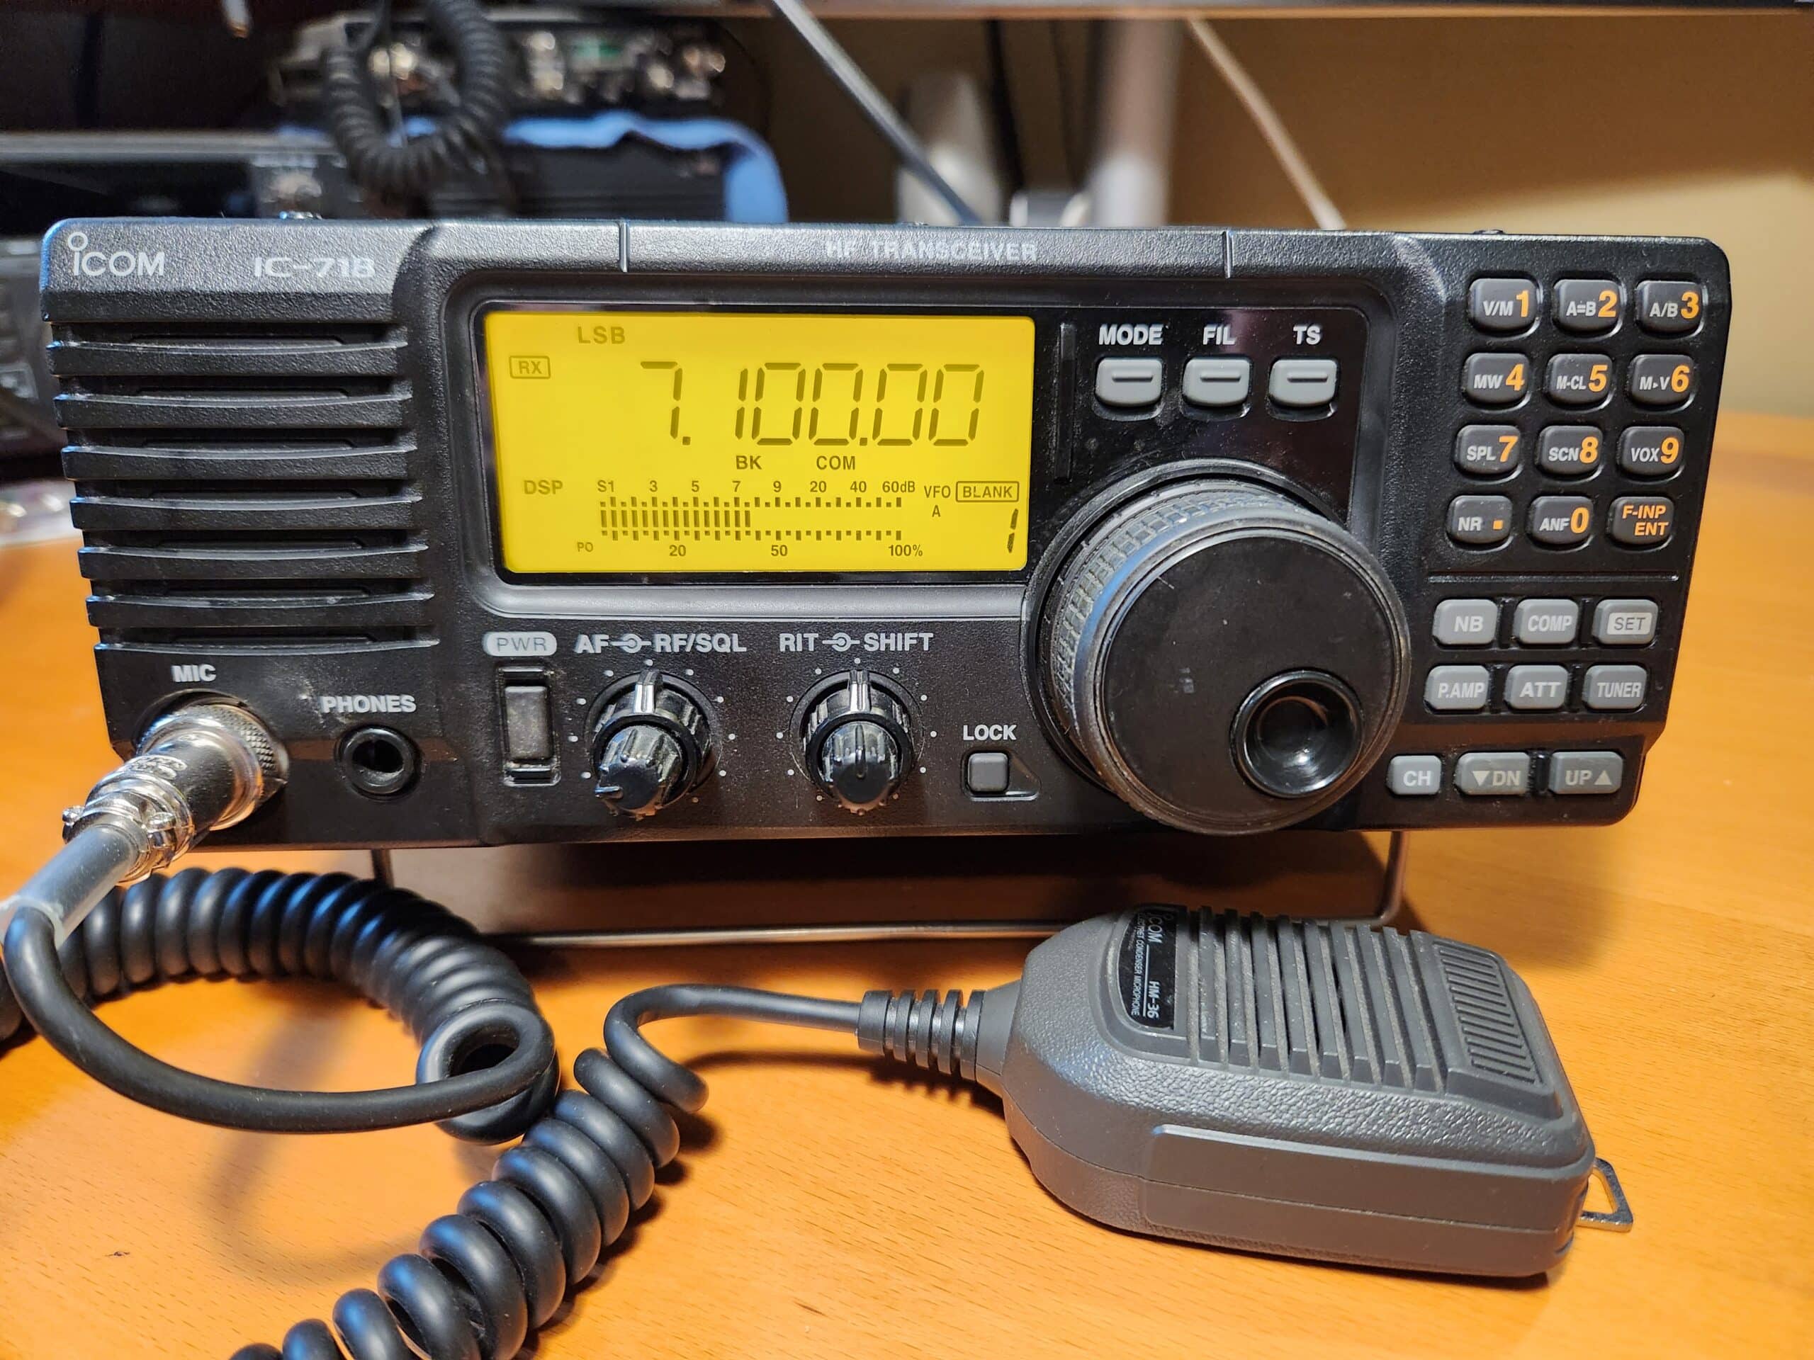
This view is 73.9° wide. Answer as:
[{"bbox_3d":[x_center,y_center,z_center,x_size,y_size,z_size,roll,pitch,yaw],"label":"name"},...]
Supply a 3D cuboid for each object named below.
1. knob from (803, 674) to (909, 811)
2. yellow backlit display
[{"bbox_3d":[-0.007,0.010,0.174,0.016,0.017,0.021,-1,13,-5],"label":"knob"},{"bbox_3d":[-0.021,-0.035,0.178,0.078,0.037,0.004,-1,14,-3],"label":"yellow backlit display"}]

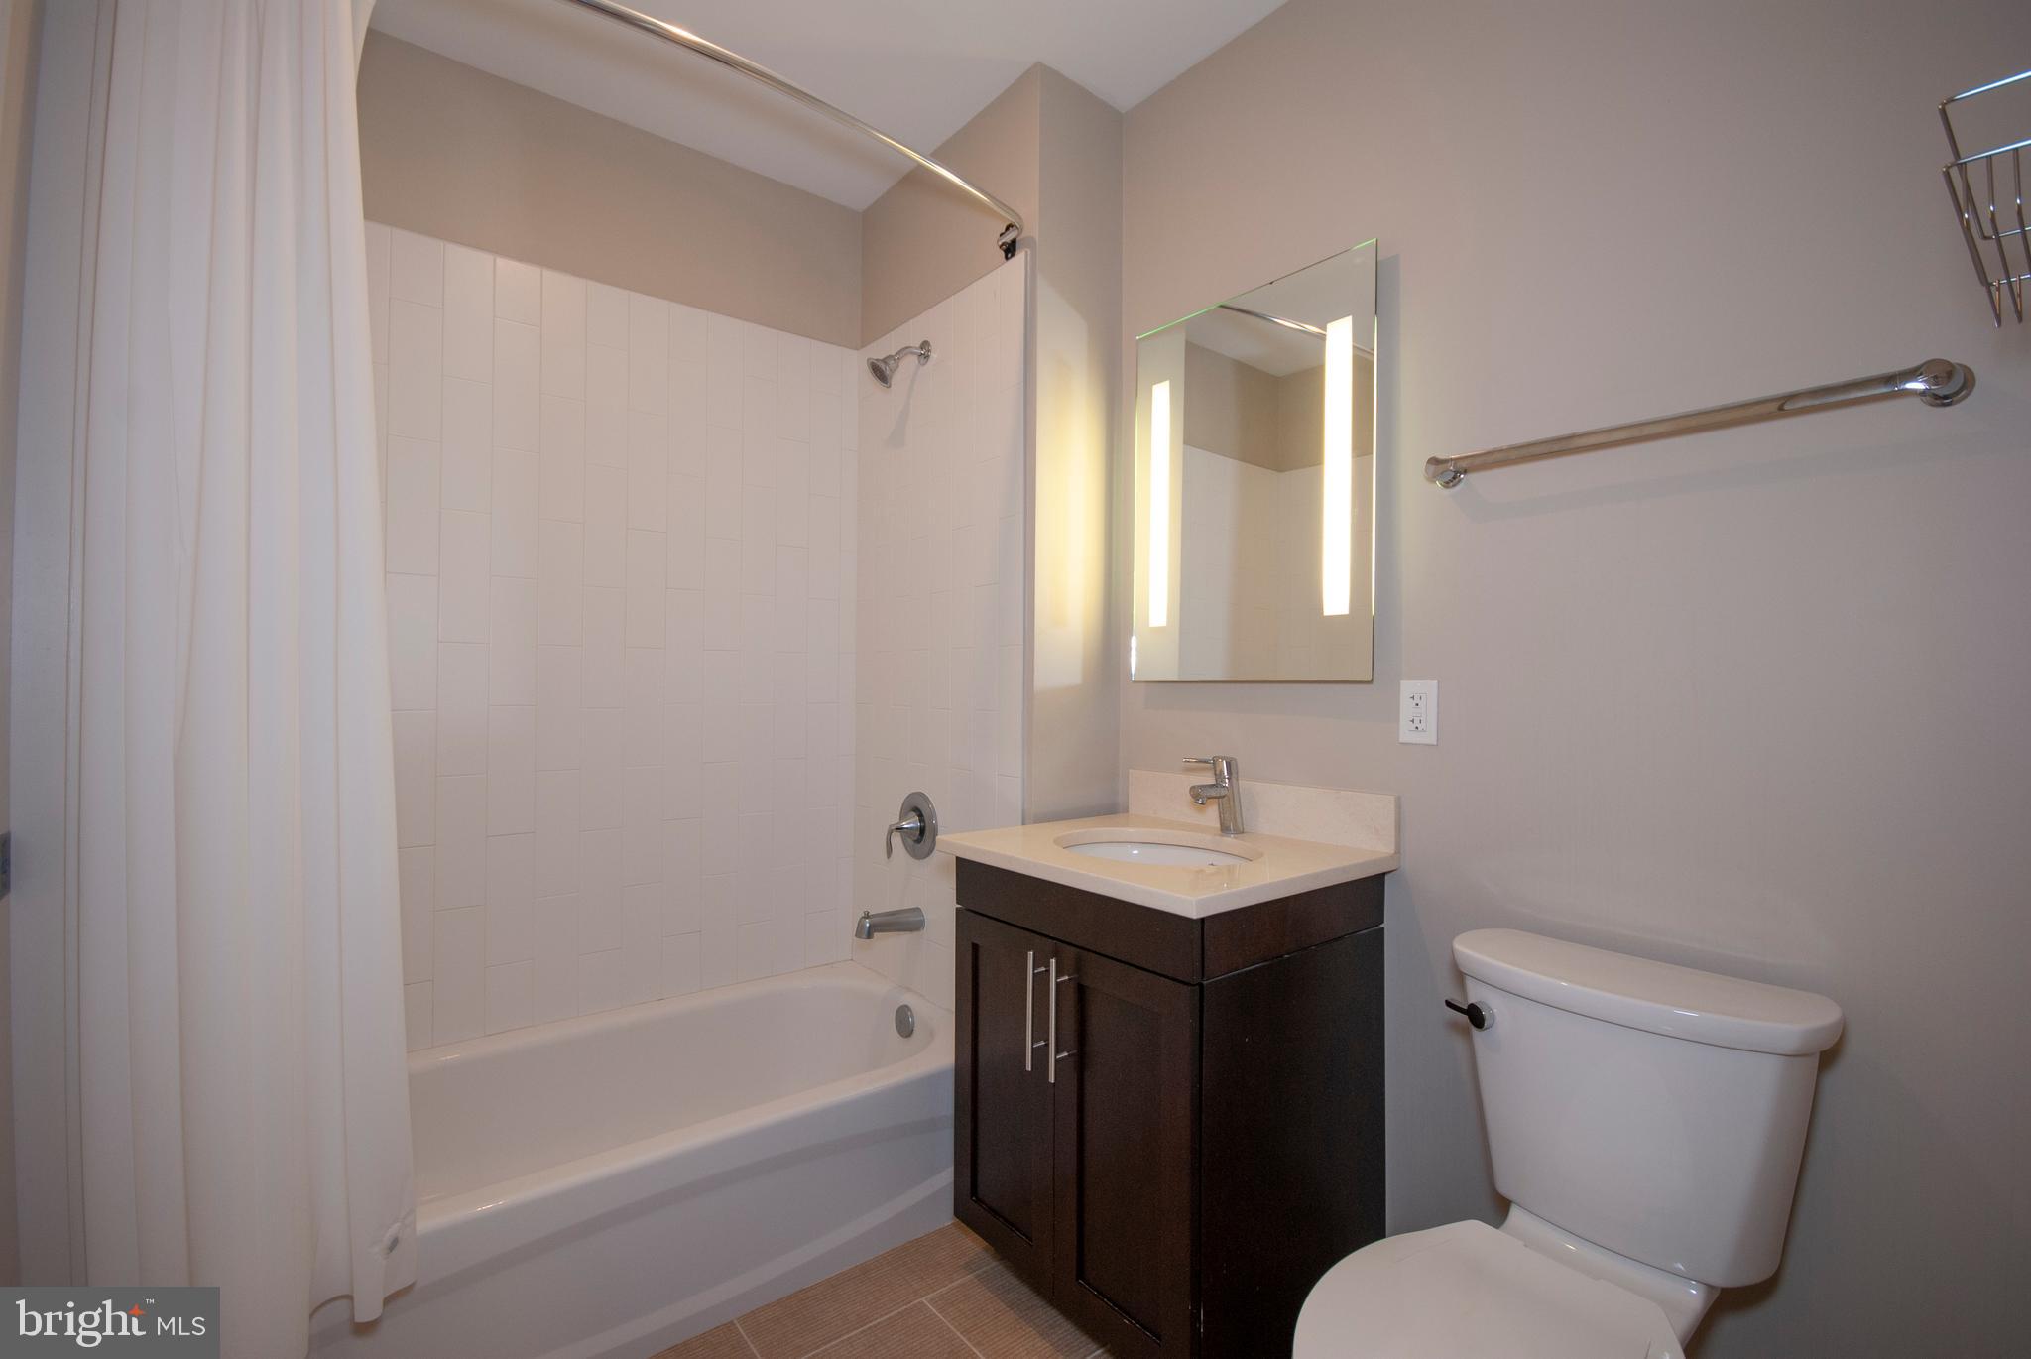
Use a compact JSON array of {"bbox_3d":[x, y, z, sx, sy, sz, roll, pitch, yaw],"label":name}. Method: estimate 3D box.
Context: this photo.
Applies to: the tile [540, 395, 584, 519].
[{"bbox_3d":[-1.127,-0.547,2.112,0.098,0.307,0.010,1,-1,-38],"label":"tile"}]

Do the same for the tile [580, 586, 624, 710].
[{"bbox_3d":[-1.042,-0.084,2.149,0.099,0.305,0.009,1,0,-37],"label":"tile"}]

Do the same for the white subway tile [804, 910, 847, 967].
[{"bbox_3d":[-0.574,0.767,2.505,0.099,0.159,0.009,1,0,-37],"label":"white subway tile"}]

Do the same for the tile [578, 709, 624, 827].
[{"bbox_3d":[-1.046,0.229,2.149,0.098,0.305,0.009,1,-1,-36],"label":"tile"}]

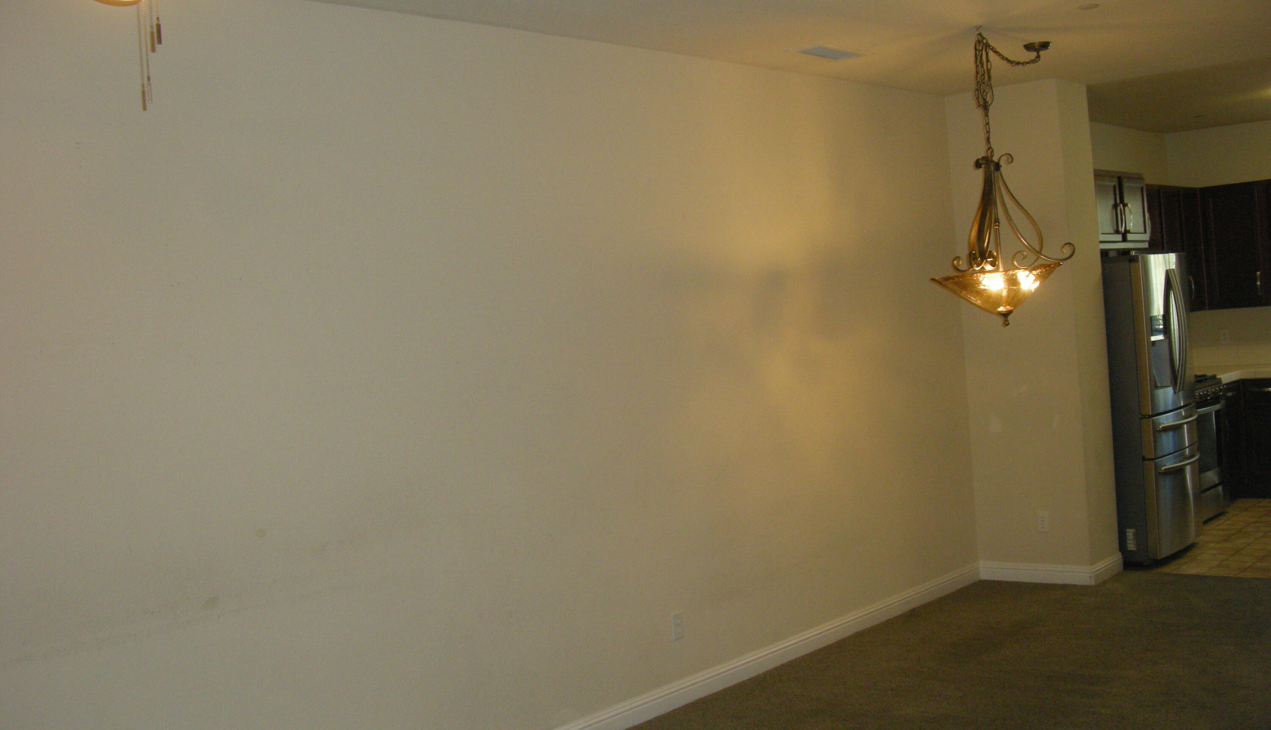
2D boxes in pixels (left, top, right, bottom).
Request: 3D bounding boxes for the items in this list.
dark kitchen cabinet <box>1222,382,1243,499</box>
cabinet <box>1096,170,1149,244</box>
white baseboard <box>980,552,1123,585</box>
[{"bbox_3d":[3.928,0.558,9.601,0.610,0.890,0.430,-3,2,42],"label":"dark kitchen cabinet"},{"bbox_3d":[2.654,-0.908,8.260,0.610,0.460,0.910,-3,2,42],"label":"cabinet"},{"bbox_3d":[2.375,1.135,7.712,0.645,0.110,0.450,-3,2,42],"label":"white baseboard"}]

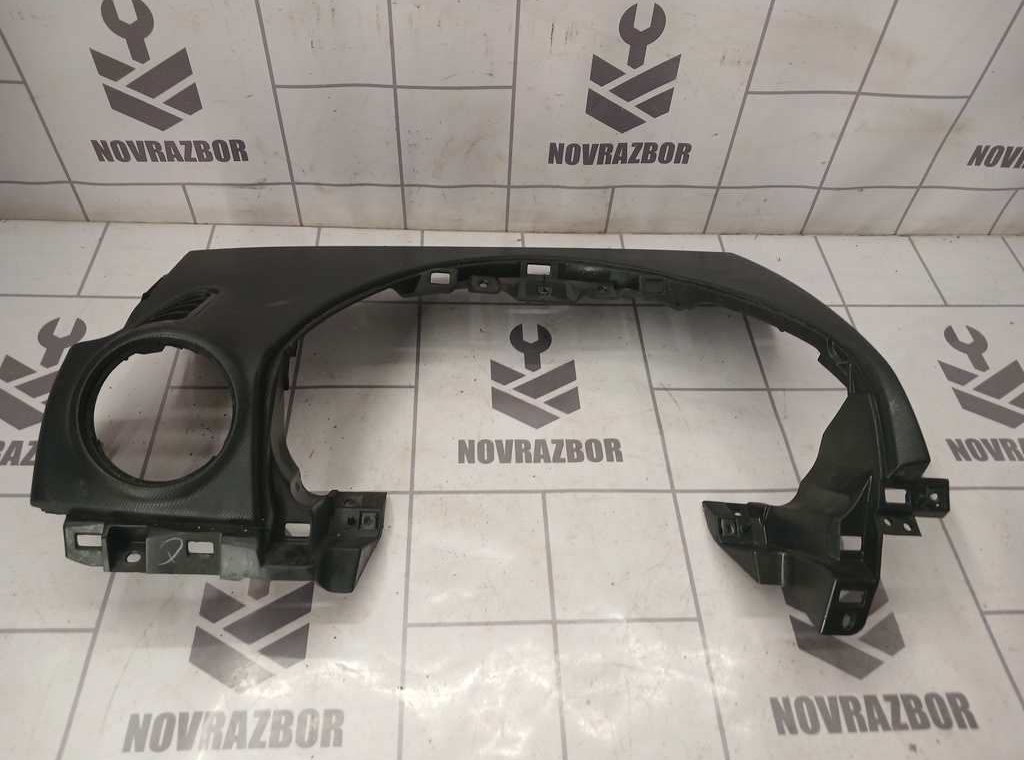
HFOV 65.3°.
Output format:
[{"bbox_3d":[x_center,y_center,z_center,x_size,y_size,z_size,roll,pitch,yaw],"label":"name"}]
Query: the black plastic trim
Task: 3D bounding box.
[{"bbox_3d":[-0.004,0.010,0.619,0.631,0.133,0.348,0,51,-4],"label":"black plastic trim"}]

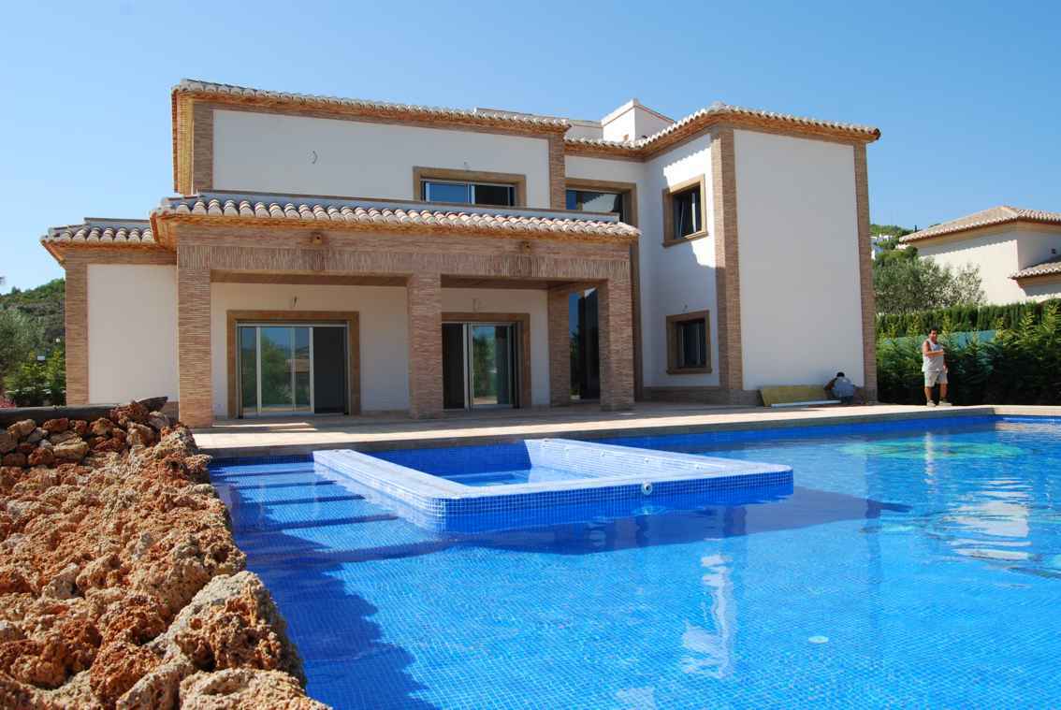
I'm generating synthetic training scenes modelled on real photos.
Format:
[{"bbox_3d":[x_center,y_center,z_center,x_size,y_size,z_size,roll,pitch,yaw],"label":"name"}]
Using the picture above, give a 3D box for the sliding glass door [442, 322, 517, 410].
[{"bbox_3d":[-1.481,0.284,20.601,2.465,2.255,0.131,-1,-2,-23],"label":"sliding glass door"}]

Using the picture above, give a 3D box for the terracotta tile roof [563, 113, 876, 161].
[{"bbox_3d":[5.181,-5.715,21.163,7.680,0.643,3.984,-1,-2,-24],"label":"terracotta tile roof"}]

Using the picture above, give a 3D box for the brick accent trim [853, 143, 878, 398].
[{"bbox_3d":[8.831,-2.225,21.322,0.457,6.851,0.435,-1,-2,-23],"label":"brick accent trim"}]

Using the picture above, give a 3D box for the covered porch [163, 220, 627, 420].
[{"bbox_3d":[-2.671,-0.549,17.891,9.744,3.840,3.168,-1,-2,-24],"label":"covered porch"}]

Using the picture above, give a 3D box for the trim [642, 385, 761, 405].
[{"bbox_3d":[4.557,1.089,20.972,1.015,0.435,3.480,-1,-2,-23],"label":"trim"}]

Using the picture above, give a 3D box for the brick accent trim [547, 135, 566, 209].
[{"bbox_3d":[0.674,-4.616,21.745,0.464,2.668,0.435,-1,-2,-23],"label":"brick accent trim"}]

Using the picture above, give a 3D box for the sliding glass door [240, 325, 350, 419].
[{"bbox_3d":[-5.589,0.351,18.850,2.465,2.208,0.131,-1,-2,-23],"label":"sliding glass door"}]

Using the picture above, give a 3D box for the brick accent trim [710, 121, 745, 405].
[{"bbox_3d":[4.848,-2.219,19.628,0.428,6.721,0.435,-1,-2,-23],"label":"brick accent trim"}]

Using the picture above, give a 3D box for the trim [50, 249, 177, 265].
[{"bbox_3d":[-8.901,-2.106,17.323,2.248,0.276,0.217,-1,-2,-23],"label":"trim"}]

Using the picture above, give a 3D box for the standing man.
[{"bbox_3d":[8.632,0.256,17.100,0.580,1.710,0.420,-1,-2,-7],"label":"standing man"}]

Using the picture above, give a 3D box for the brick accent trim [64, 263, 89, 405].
[{"bbox_3d":[-9.715,-0.270,17.123,0.420,3.364,0.420,-1,-2,-23],"label":"brick accent trim"}]

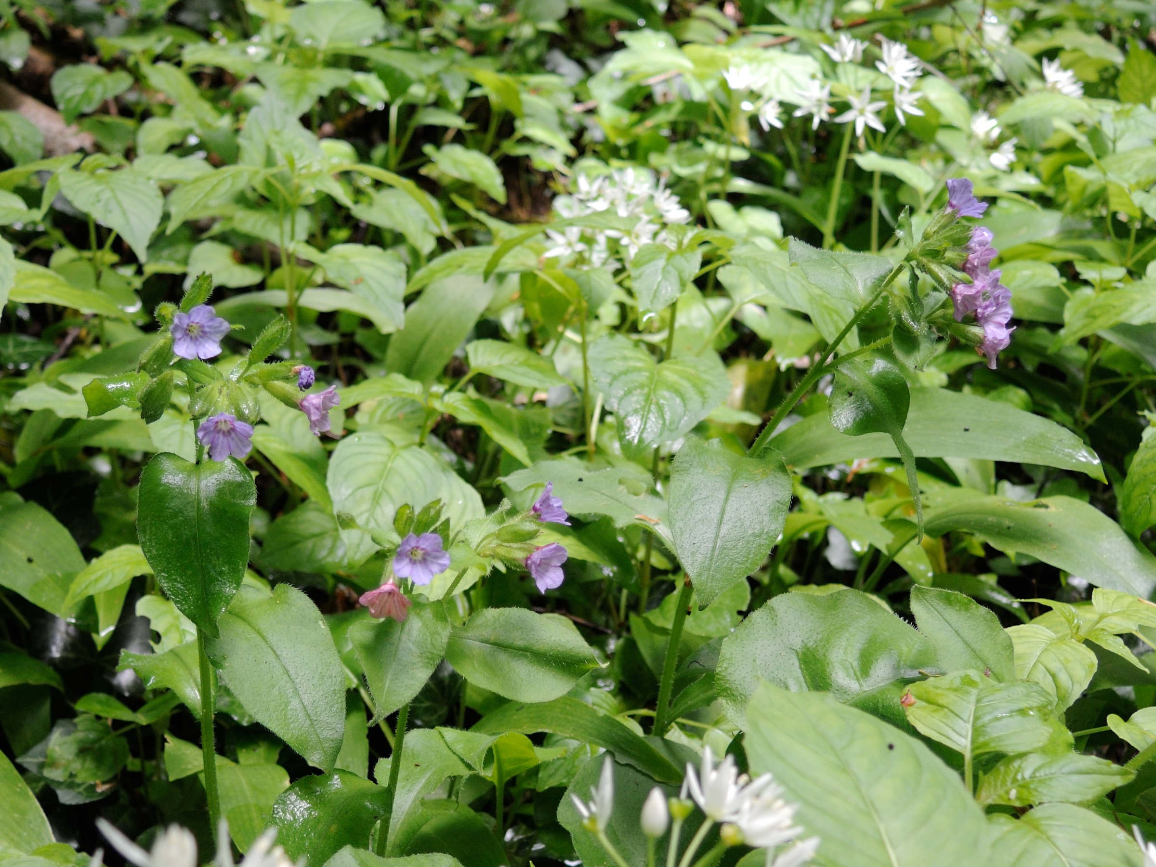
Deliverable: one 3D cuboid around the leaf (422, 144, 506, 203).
[{"bbox_3d":[-0.058,-0.133,0.480,0.048,0.014,0.024,32,44,18],"label":"leaf"}]

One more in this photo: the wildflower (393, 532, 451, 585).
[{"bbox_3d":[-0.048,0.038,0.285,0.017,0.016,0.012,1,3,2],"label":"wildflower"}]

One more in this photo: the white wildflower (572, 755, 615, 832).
[{"bbox_3d":[0.003,0.075,0.195,0.009,0.015,0.009,-2,18,12],"label":"white wildflower"}]

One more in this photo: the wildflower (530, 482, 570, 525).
[{"bbox_3d":[-0.009,0.023,0.303,0.013,0.015,0.015,-13,20,21],"label":"wildflower"}]

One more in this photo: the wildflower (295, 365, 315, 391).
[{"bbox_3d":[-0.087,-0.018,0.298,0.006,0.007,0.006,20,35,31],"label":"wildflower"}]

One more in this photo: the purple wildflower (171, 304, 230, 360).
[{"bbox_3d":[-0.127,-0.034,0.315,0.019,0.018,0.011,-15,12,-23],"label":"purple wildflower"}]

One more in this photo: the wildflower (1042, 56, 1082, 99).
[{"bbox_3d":[0.259,-0.190,0.500,0.021,0.019,0.018,6,24,-2],"label":"wildflower"}]

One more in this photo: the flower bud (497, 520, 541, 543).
[{"bbox_3d":[-0.017,0.029,0.272,0.013,0.006,0.006,-13,-4,16],"label":"flower bud"}]

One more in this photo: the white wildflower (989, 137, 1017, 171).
[{"bbox_3d":[0.214,-0.140,0.470,0.015,0.015,0.014,1,24,-12],"label":"white wildflower"}]

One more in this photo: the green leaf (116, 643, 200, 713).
[{"bbox_3d":[-0.158,0.093,0.355,0.035,0.012,0.028,-14,49,-21],"label":"green leaf"}]

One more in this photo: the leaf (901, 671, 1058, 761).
[{"bbox_3d":[0.134,0.093,0.310,0.049,0.015,0.034,2,37,2],"label":"leaf"}]

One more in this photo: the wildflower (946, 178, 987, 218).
[{"bbox_3d":[0.133,-0.081,0.320,0.010,0.016,0.016,-38,39,-6],"label":"wildflower"}]

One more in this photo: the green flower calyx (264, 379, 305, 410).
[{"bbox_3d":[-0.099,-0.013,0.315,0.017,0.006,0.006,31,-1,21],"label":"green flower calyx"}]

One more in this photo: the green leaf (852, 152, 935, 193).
[{"bbox_3d":[0.145,-0.120,0.430,0.038,0.013,0.024,8,24,-3],"label":"green leaf"}]

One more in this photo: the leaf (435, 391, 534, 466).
[{"bbox_3d":[-0.035,-0.003,0.368,0.049,0.013,0.026,34,42,15],"label":"leaf"}]

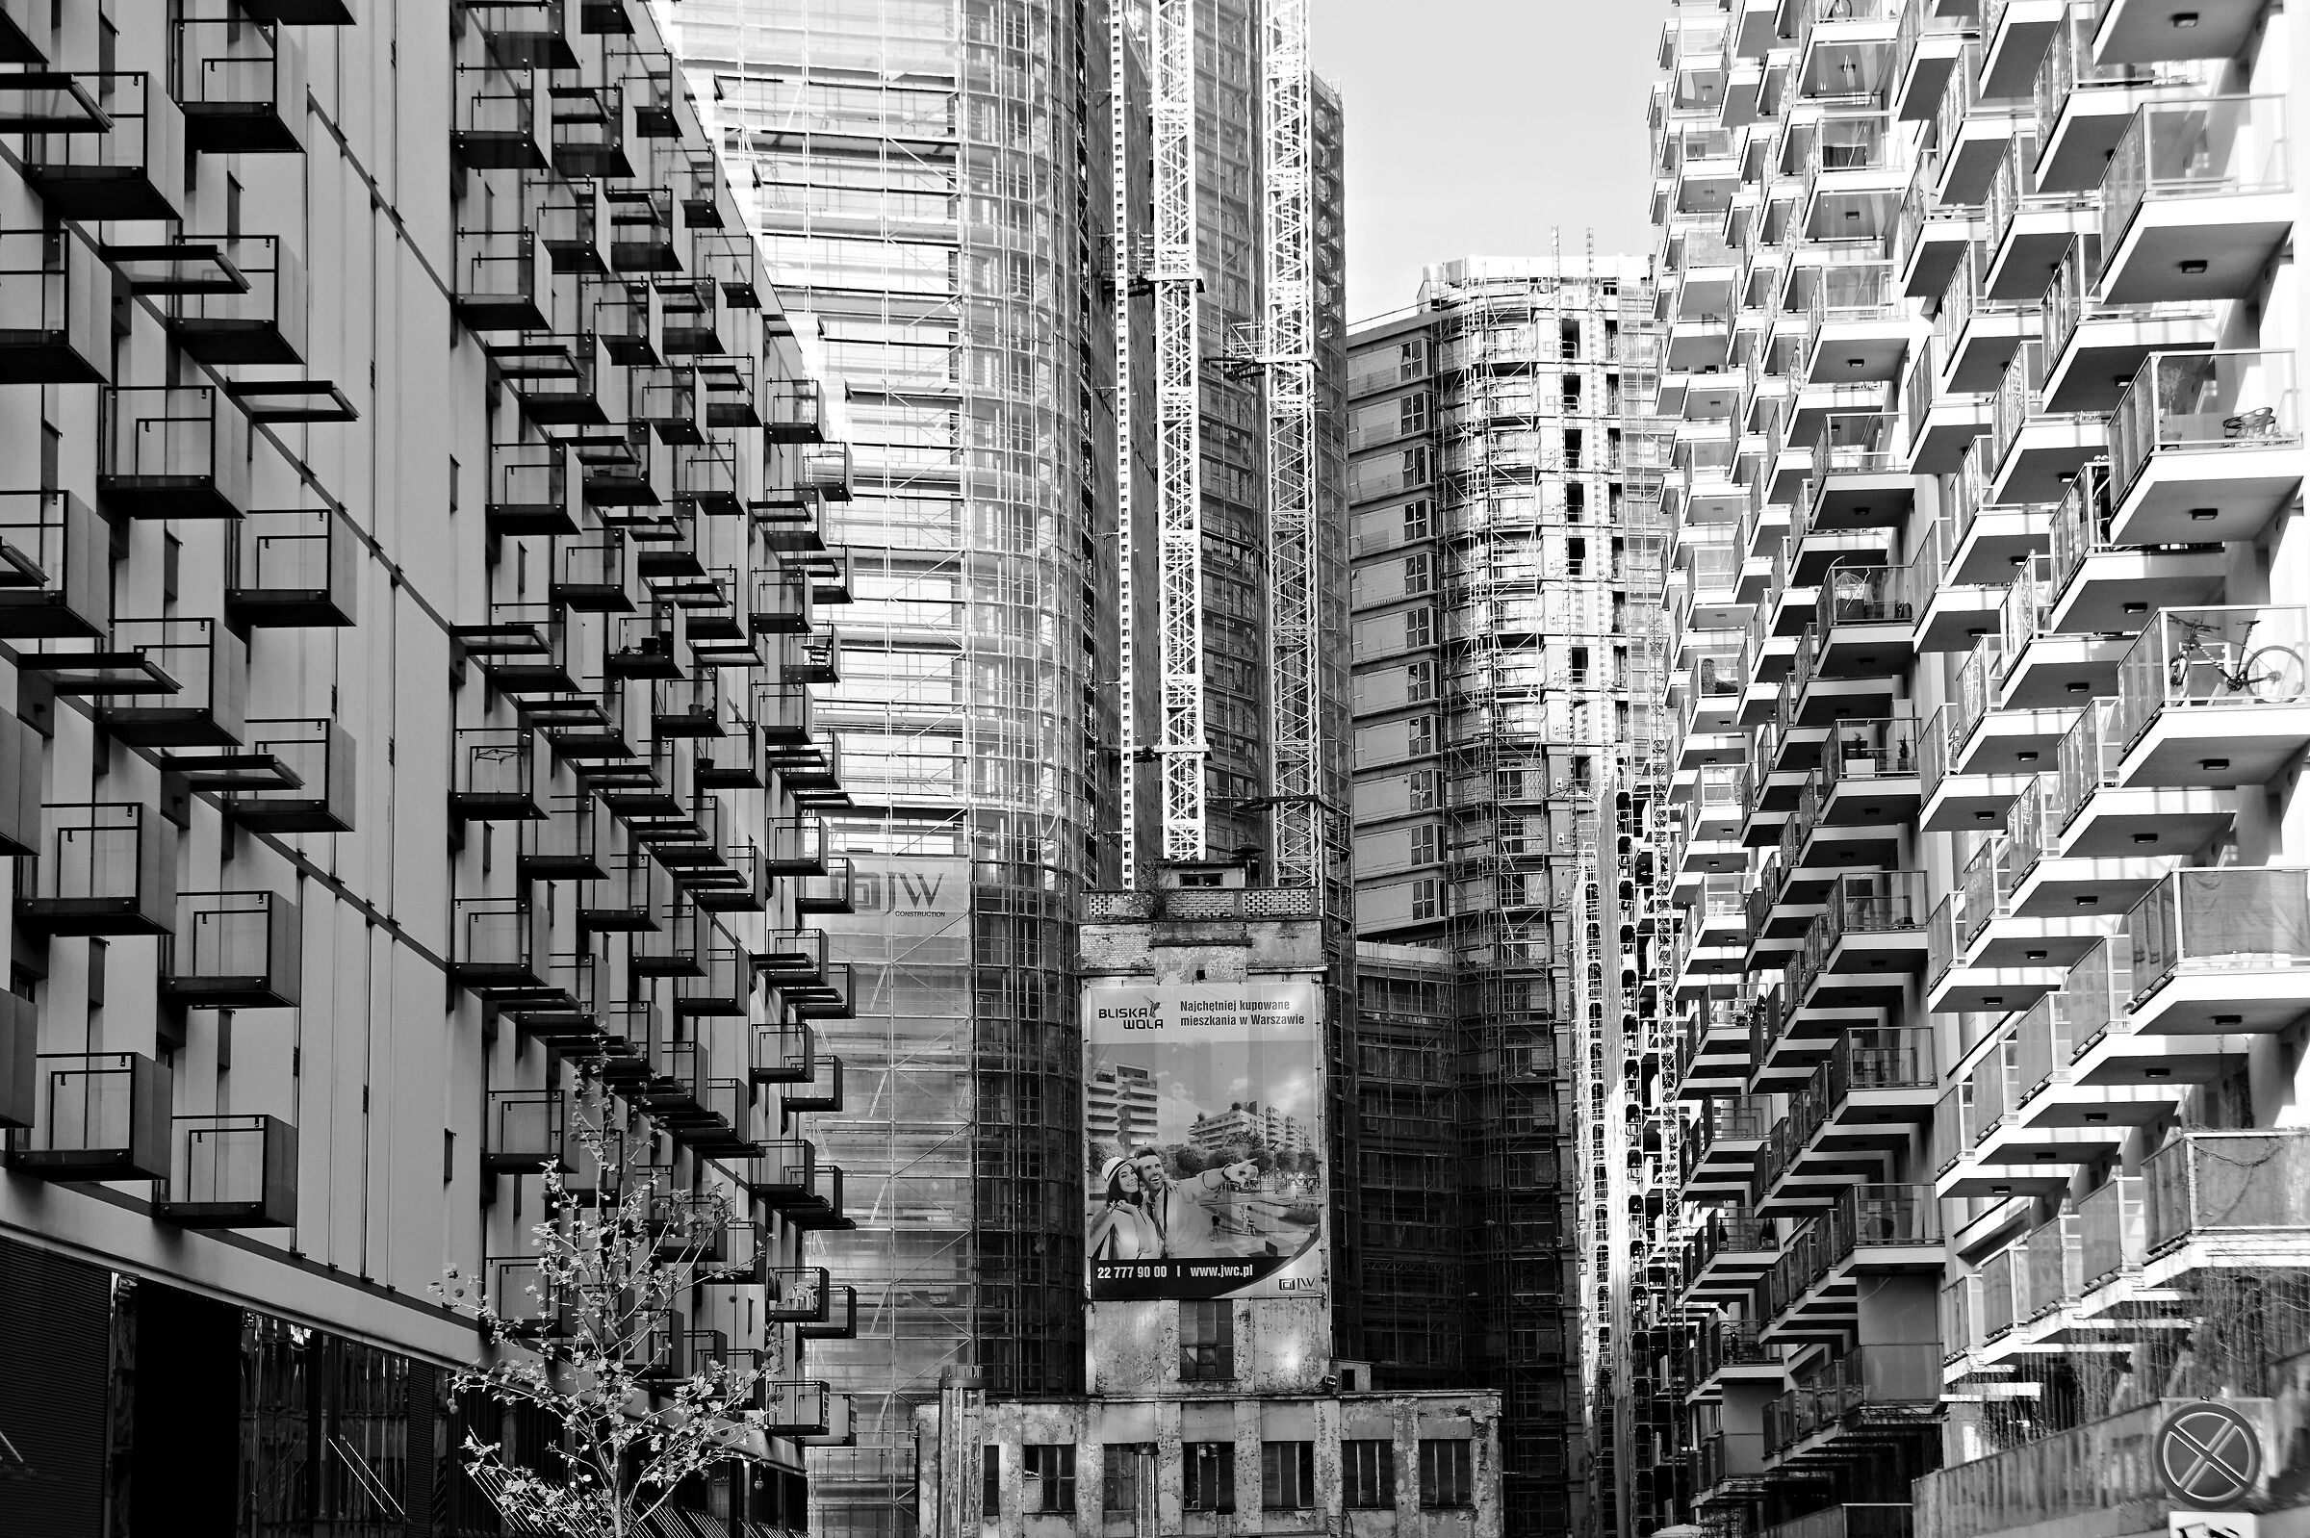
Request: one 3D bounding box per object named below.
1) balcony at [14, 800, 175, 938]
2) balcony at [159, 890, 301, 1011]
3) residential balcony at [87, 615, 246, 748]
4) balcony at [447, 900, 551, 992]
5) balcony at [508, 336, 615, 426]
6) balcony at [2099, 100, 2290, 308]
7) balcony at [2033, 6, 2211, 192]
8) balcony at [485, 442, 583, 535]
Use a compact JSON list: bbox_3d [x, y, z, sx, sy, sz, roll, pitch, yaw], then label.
[{"bbox_3d":[-12.055,1.170,59.985,1.420,1.265,1.747,-1,-9,3],"label":"balcony"},{"bbox_3d":[-11.767,2.317,66.967,1.407,1.264,1.828,-1,-9,2],"label":"balcony"},{"bbox_3d":[-11.926,-1.031,63.783,1.407,1.264,1.828,-1,-9,2],"label":"residential balcony"},{"bbox_3d":[-10.950,2.922,87.862,1.420,1.265,1.747,-1,-9,3],"label":"balcony"},{"bbox_3d":[-10.784,-7.110,96.301,1.420,1.265,1.747,-1,-9,3],"label":"balcony"},{"bbox_3d":[11.772,-6.392,59.632,1.613,1.412,3.615,-1,-9,3],"label":"balcony"},{"bbox_3d":[11.851,-8.238,64.691,1.590,1.411,3.371,-1,-9,2],"label":"balcony"},{"bbox_3d":[-11.026,-4.958,93.756,1.407,1.264,1.828,-1,-9,2],"label":"balcony"}]

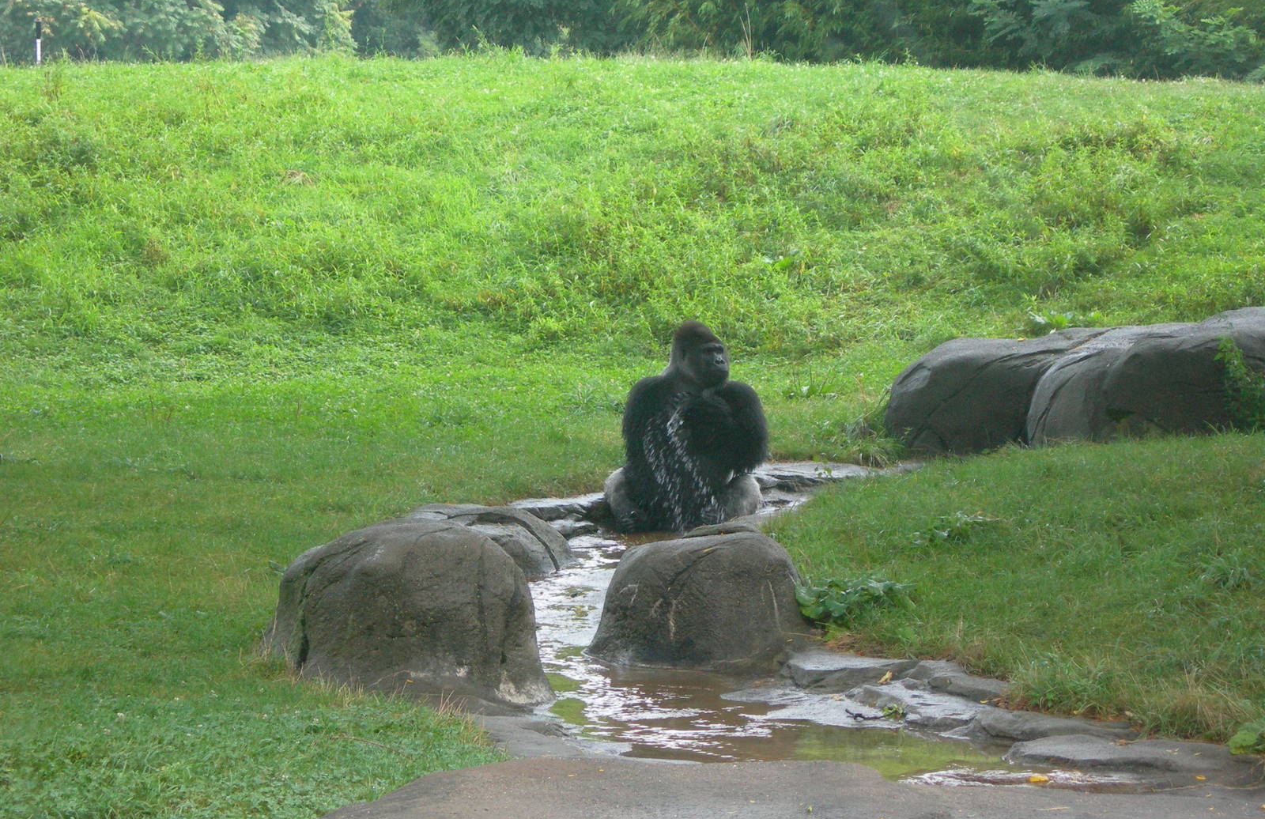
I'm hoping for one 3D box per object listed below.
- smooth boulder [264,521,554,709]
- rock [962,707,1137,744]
[{"bbox_3d":[-1.003,0.849,18.498,1.200,0.730,1.000,1,8,5],"label":"smooth boulder"},{"bbox_3d":[1.759,1.310,17.553,0.730,0.120,0.420,0,8,0],"label":"rock"}]

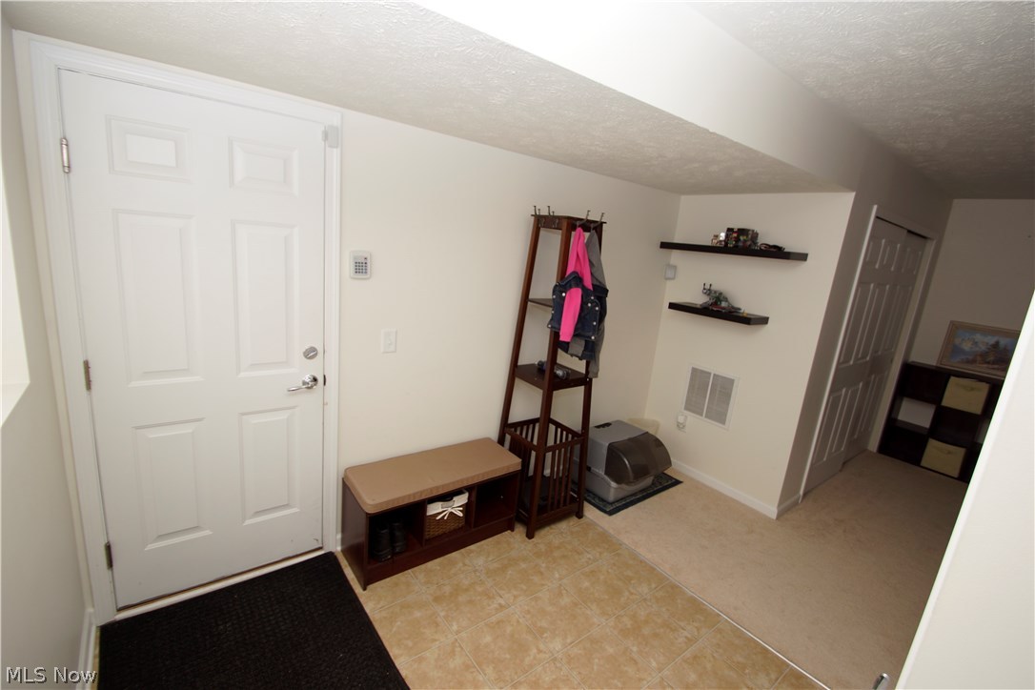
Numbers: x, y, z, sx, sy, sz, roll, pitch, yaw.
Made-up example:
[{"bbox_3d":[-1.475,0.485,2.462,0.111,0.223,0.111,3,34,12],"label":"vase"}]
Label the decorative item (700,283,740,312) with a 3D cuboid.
[{"bbox_3d":[1.456,-0.333,3.069,0.260,0.175,0.130,16,16,39],"label":"decorative item"}]

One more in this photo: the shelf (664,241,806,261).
[{"bbox_3d":[1.480,-0.662,3.043,0.254,0.050,0.920,-4,15,-37],"label":"shelf"}]

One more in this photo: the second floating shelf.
[{"bbox_3d":[1.442,-0.230,3.132,0.254,0.050,0.618,-4,15,-37],"label":"second floating shelf"}]

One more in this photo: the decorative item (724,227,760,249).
[{"bbox_3d":[1.529,-0.725,2.937,0.100,0.125,0.185,-4,15,-37],"label":"decorative item"}]

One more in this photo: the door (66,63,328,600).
[{"bbox_3d":[-1.240,0.084,1.817,0.789,2.030,0.045,-4,15,-37],"label":"door"}]

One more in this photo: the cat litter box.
[{"bbox_3d":[0.782,0.858,3.237,0.510,0.400,0.490,-4,15,-37],"label":"cat litter box"}]

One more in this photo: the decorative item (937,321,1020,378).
[{"bbox_3d":[4.274,0.051,3.931,0.035,0.430,0.560,1,12,-38],"label":"decorative item"}]

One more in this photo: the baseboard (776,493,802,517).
[{"bbox_3d":[1.971,1.167,3.115,0.430,0.085,0.014,-4,15,-37],"label":"baseboard"}]

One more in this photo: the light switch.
[{"bbox_3d":[-0.659,-0.020,2.207,0.077,0.123,0.010,-4,15,-37],"label":"light switch"}]

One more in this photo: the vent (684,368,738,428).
[{"bbox_3d":[1.480,0.395,3.335,0.018,0.414,0.388,-4,15,-37],"label":"vent"}]

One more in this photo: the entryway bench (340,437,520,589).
[{"bbox_3d":[-0.449,0.889,2.409,0.905,0.470,0.335,-4,15,-37],"label":"entryway bench"}]

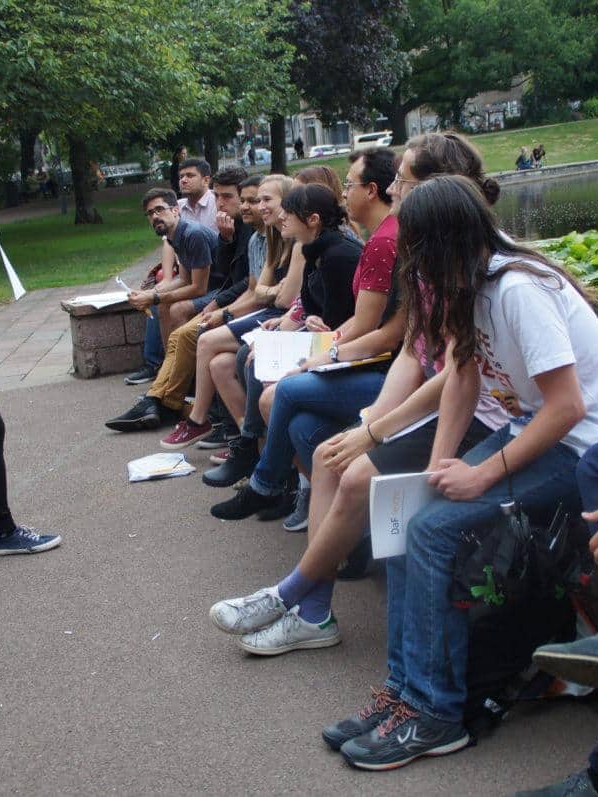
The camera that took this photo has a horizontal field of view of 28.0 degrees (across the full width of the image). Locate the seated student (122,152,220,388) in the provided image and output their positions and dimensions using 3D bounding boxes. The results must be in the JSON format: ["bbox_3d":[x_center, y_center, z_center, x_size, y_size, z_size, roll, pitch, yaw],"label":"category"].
[{"bbox_3d":[-0.874,-0.864,7.998,0.840,1.390,0.500,-16,16,-42],"label":"seated student"}]

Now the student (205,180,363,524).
[{"bbox_3d":[-0.062,-0.164,4.743,0.720,1.280,0.470,-8,12,-12],"label":"student"}]

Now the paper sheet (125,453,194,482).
[{"bbox_3d":[-0.675,0.319,5.781,0.330,0.030,0.370,-9,12,-19],"label":"paper sheet"}]

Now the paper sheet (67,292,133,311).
[{"bbox_3d":[-1.454,-0.717,8.733,0.440,0.040,0.400,-9,12,-19],"label":"paper sheet"}]

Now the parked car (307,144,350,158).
[{"bbox_3d":[3.088,-24.167,117.501,4.300,1.480,1.780,-5,12,0],"label":"parked car"}]

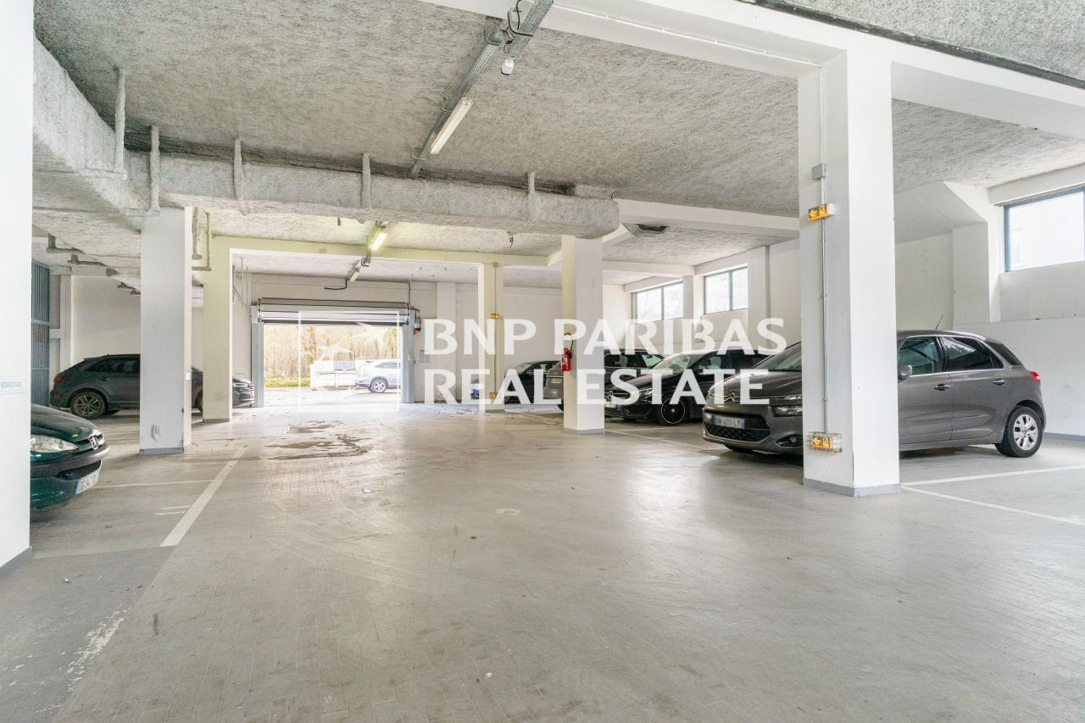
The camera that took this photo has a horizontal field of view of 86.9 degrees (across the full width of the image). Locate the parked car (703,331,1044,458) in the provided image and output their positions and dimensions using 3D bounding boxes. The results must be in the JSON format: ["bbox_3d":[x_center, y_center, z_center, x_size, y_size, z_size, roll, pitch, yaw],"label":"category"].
[{"bbox_3d":[4.224,0.392,7.334,4.430,1.590,1.840,0,-1,-19],"label":"parked car"}]

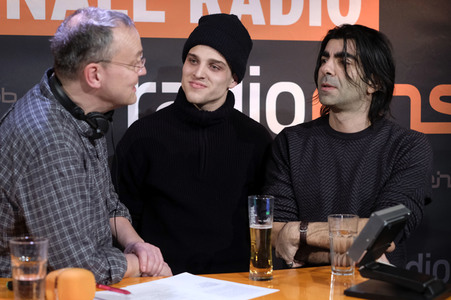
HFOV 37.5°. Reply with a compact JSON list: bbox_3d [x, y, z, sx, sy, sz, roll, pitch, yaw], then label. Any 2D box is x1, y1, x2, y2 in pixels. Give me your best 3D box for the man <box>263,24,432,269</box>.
[{"bbox_3d":[0.355,0.496,1.950,0.500,1.720,0.400,0,0,22],"label":"man"}]

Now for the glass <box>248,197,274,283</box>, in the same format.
[{"bbox_3d":[0.087,0.210,1.600,0.063,0.199,0.063,0,0,0],"label":"glass"}]

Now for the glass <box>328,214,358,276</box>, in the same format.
[{"bbox_3d":[0.293,0.236,1.650,0.076,0.146,0.076,0,0,0],"label":"glass"}]

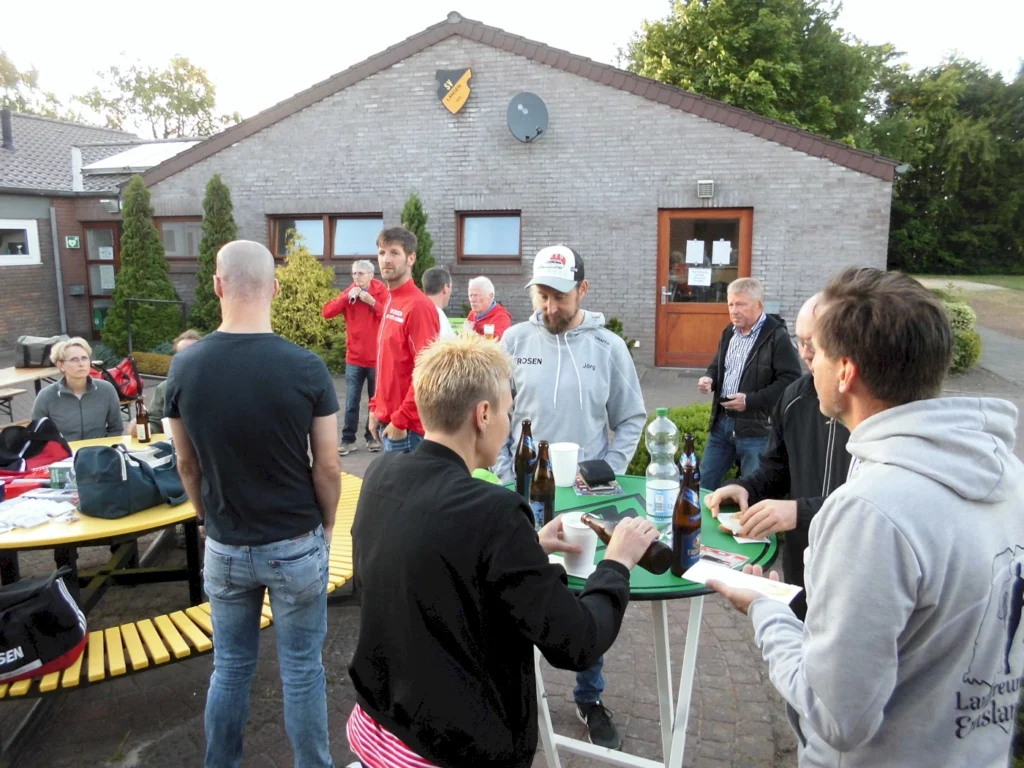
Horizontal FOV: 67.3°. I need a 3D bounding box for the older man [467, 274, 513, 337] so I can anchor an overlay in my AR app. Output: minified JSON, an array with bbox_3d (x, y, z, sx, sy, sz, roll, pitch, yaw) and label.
[{"bbox_3d":[-0.160,0.070,5.095,0.450,1.580,0.520,-10,14,-43],"label":"older man"}]

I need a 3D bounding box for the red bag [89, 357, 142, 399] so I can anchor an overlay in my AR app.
[{"bbox_3d":[-3.393,-0.046,6.419,0.280,0.350,0.520,10,14,44],"label":"red bag"}]

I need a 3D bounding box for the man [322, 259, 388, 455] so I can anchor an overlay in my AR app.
[{"bbox_3d":[-1.245,-0.214,6.598,0.620,1.670,0.400,3,11,16],"label":"man"}]

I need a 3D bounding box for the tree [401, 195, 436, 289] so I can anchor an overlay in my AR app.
[{"bbox_3d":[-1.274,-1.395,10.354,0.560,2.300,0.560,-4,11,-17],"label":"tree"}]

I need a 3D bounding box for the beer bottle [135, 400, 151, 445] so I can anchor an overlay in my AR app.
[{"bbox_3d":[-1.956,0.188,4.069,0.068,0.256,0.068,0,10,0],"label":"beer bottle"}]

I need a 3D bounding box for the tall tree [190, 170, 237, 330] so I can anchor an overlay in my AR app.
[{"bbox_3d":[-4.268,-1.716,11.280,0.800,2.600,0.800,-4,11,-17],"label":"tall tree"}]

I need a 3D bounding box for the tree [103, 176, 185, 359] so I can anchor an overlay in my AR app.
[{"bbox_3d":[-5.480,-1.707,11.378,1.200,2.650,1.200,-3,11,-14],"label":"tree"}]

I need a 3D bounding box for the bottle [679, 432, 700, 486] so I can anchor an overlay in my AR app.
[{"bbox_3d":[0.487,0.264,2.123,0.068,0.262,0.068,0,10,0],"label":"bottle"}]

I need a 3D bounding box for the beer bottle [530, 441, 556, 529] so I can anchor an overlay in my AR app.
[{"bbox_3d":[0.083,0.280,2.080,0.068,0.262,0.068,0,10,0],"label":"beer bottle"}]

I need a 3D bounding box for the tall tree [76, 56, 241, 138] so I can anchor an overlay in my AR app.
[{"bbox_3d":[-17.600,-10.694,38.712,7.600,10.800,7.600,0,10,0],"label":"tall tree"}]

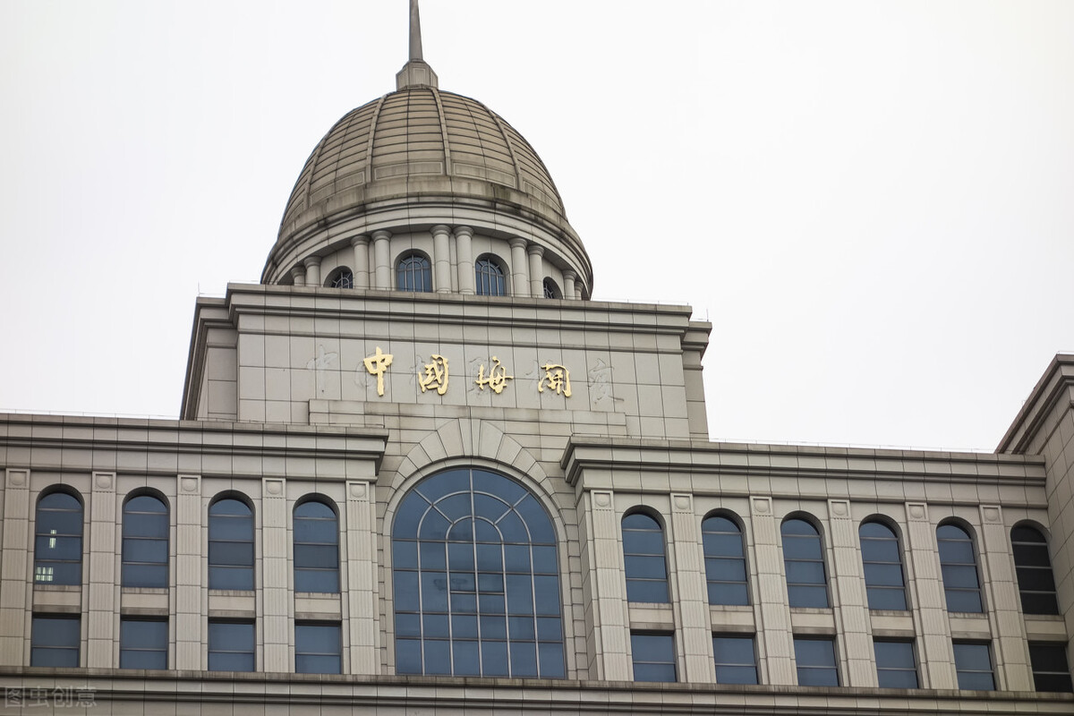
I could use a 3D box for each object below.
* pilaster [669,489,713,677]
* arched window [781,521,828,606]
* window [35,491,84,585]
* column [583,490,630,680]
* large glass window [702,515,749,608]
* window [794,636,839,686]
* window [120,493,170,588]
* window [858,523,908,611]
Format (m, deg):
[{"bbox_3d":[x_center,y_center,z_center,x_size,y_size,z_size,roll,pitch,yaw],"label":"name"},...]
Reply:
[{"bbox_3d":[6.059,9.129,118.420,0.957,8.321,0.264,3,-30,-11],"label":"pilaster"},{"bbox_3d":[10.488,8.029,116.821,1.635,3.877,0.250,3,-32,-11],"label":"arched window"},{"bbox_3d":[-18.098,6.815,112.948,1.723,3.998,0.250,3,-30,-11],"label":"window"},{"bbox_3d":[2.825,8.978,117.779,0.957,8.321,0.264,3,-30,-11],"label":"column"},{"bbox_3d":[7.353,7.882,116.239,1.649,3.872,0.250,3,-32,-11],"label":"large glass window"},{"bbox_3d":[10.794,11.855,114.528,1.735,2.036,0.250,3,-32,-11],"label":"window"},{"bbox_3d":[-15.191,7.135,115.615,1.782,4.042,0.165,3,-30,-11],"label":"window"},{"bbox_3d":[13.628,8.171,117.408,1.630,3.873,0.250,3,-32,-11],"label":"window"}]

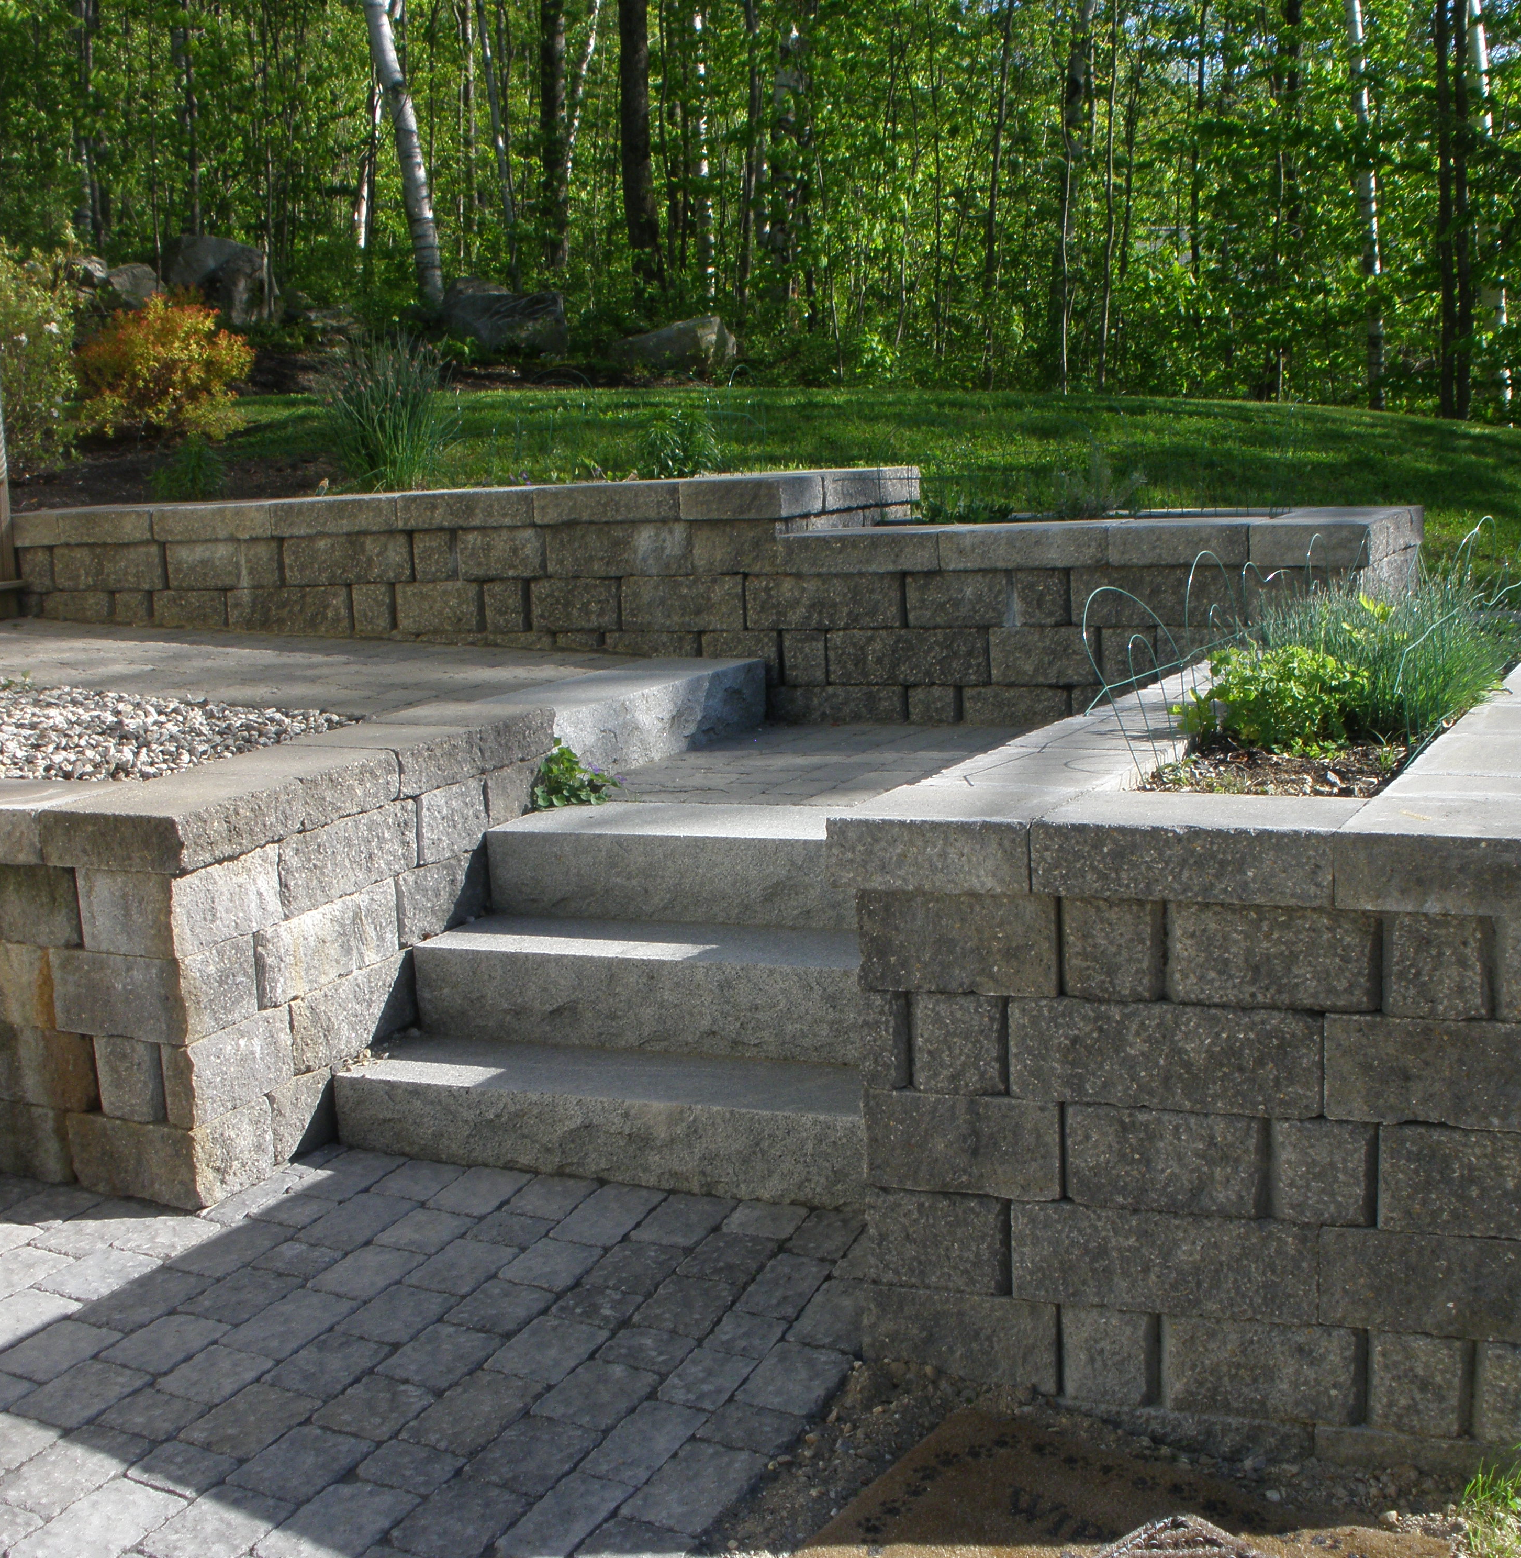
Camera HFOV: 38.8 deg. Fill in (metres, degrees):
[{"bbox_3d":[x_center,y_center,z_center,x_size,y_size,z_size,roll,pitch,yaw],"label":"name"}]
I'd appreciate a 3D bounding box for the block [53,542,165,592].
[{"bbox_3d":[-2.030,-0.705,7.054,0.456,0.148,0.290,1,10,25],"label":"block"}]

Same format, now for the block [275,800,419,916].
[{"bbox_3d":[-0.918,0.145,4.276,0.260,0.152,0.460,1,9,24],"label":"block"}]

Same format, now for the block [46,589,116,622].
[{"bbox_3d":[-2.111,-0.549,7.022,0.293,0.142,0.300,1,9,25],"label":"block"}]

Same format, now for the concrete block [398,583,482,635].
[{"bbox_3d":[-0.892,-0.529,6.525,0.305,0.152,0.292,1,10,24],"label":"concrete block"}]

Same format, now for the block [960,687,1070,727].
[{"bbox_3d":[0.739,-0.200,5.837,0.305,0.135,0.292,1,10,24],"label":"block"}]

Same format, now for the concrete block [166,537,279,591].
[{"bbox_3d":[-1.633,-0.692,6.879,0.457,0.150,0.260,2,9,25],"label":"concrete block"}]

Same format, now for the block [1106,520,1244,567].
[{"bbox_3d":[1.115,-0.614,5.615,0.366,0.104,0.305,1,10,24],"label":"block"}]

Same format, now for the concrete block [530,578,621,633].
[{"bbox_3d":[-0.465,-0.515,6.246,0.301,0.152,0.300,1,9,25],"label":"concrete block"}]

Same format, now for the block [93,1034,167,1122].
[{"bbox_3d":[-1.066,0.522,3.992,0.160,0.150,0.250,3,9,32],"label":"block"}]

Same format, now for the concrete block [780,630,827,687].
[{"bbox_3d":[0.184,-0.351,6.021,0.132,0.152,0.280,2,9,28],"label":"concrete block"}]

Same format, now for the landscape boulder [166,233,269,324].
[{"bbox_3d":[-3.616,-3.333,14.500,0.643,0.599,0.611,-3,9,0],"label":"landscape boulder"}]

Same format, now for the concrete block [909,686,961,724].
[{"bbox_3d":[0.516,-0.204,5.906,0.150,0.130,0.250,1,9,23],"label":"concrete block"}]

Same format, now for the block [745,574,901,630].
[{"bbox_3d":[0.233,-0.500,5.969,0.466,0.152,0.280,2,9,28],"label":"block"}]

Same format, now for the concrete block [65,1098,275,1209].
[{"bbox_3d":[-1.088,0.665,4.013,0.310,0.152,0.224,2,11,28],"label":"concrete block"}]

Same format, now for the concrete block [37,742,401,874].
[{"bbox_3d":[-1.028,0.063,4.199,0.296,0.102,0.715,1,10,25],"label":"concrete block"}]

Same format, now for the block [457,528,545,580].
[{"bbox_3d":[-0.696,-0.679,6.417,0.305,0.152,0.292,1,10,24],"label":"block"}]

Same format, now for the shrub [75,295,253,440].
[{"bbox_3d":[-2.434,-1.679,8.817,0.719,0.595,0.720,-5,10,-14],"label":"shrub"}]

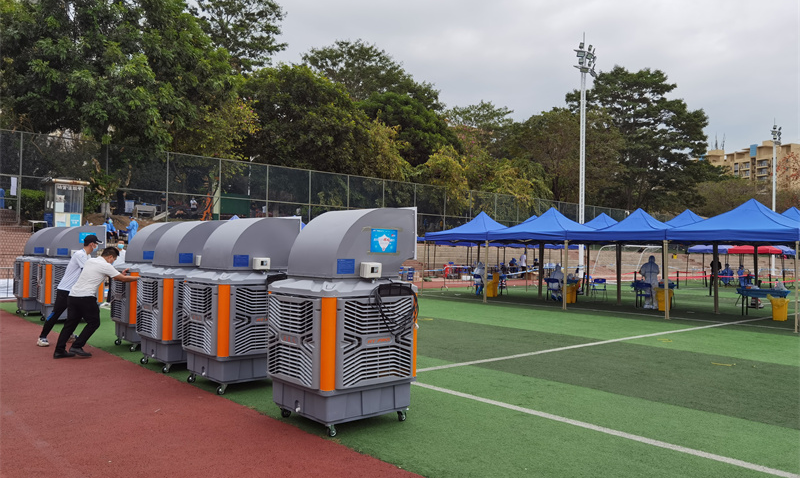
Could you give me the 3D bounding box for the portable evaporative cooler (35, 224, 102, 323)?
[{"bbox_3d":[-7.076,0.745,13.463,1.170,2.080,1.110,2,-1,-41],"label":"portable evaporative cooler"}]

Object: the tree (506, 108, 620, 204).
[{"bbox_3d":[15.197,-5.995,58.000,10.800,12.400,10.000,1,-1,0],"label":"tree"}]

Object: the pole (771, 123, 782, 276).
[{"bbox_3d":[36.628,-4.068,60.688,1.600,15.150,0.800,2,-1,-42],"label":"pole"}]

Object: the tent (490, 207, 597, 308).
[{"bbox_3d":[4.957,0.535,20.248,3.000,3.130,3.000,2,-1,-42],"label":"tent"}]

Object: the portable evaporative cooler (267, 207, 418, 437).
[{"bbox_3d":[-0.516,0.683,5.863,1.100,2.000,1.070,2,-2,-40],"label":"portable evaporative cooler"}]

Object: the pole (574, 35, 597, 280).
[{"bbox_3d":[11.488,-5.130,38.688,1.600,15.230,0.800,2,-1,-42],"label":"pole"}]

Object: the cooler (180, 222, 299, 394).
[{"bbox_3d":[-1.819,0.690,7.337,1.100,2.000,1.070,2,-2,-42],"label":"cooler"}]

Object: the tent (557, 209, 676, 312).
[{"bbox_3d":[6.930,0.601,18.029,3.000,2.990,3.000,2,-1,-42],"label":"tent"}]

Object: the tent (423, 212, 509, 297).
[{"bbox_3d":[2.983,0.558,22.465,3.000,3.090,3.000,2,-1,-42],"label":"tent"}]

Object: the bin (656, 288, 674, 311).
[{"bbox_3d":[7.978,1.815,18.777,0.440,0.670,0.420,2,-2,-42],"label":"bin"}]

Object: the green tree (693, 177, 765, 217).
[{"bbox_3d":[41.062,-3.688,78.000,9.000,8.000,8.500,1,-1,0],"label":"green tree"}]

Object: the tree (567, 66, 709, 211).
[{"bbox_3d":[27.500,-9.742,72.252,16.000,21.000,16.000,1,-1,0],"label":"tree"}]

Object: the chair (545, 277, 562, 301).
[{"bbox_3d":[5.225,1.712,21.200,0.470,0.820,0.500,0,-1,27],"label":"chair"}]

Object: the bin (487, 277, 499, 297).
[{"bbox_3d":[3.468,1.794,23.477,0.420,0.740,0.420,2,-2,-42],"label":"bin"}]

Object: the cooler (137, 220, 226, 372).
[{"bbox_3d":[-2.795,0.694,8.396,1.100,2.000,1.070,2,-2,-41],"label":"cooler"}]

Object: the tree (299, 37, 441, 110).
[{"bbox_3d":[-2.848,-10.036,60.242,14.000,18.800,14.000,1,-1,0],"label":"tree"}]

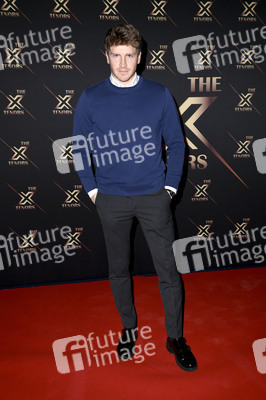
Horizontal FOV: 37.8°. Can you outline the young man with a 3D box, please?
[{"bbox_3d":[0.014,0.006,2.138,0.630,1.820,0.400,-1,11,0],"label":"young man"}]

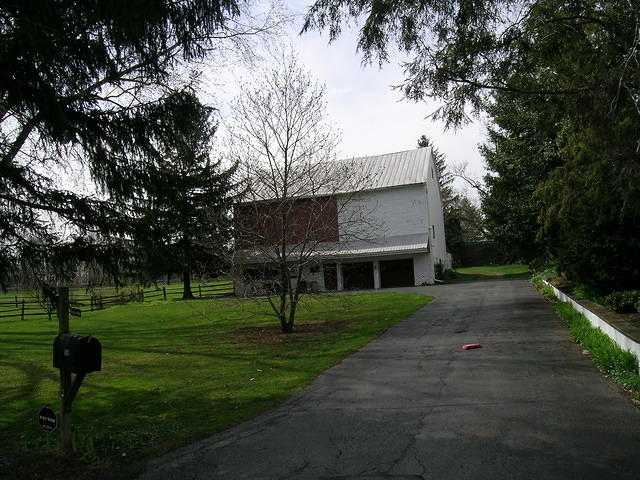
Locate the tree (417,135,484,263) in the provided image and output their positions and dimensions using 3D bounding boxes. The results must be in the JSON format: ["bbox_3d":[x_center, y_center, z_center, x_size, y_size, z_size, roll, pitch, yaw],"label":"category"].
[{"bbox_3d":[14.217,-4.811,60.577,8.600,15.372,8.600,-3,-4,0],"label":"tree"}]

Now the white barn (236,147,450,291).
[{"bbox_3d":[2.099,-1.443,44.063,15.365,10.958,10.998,-5,-5,19],"label":"white barn"}]

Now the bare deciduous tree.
[{"bbox_3d":[-0.492,-1.271,13.068,3.500,7.150,3.500,-3,-4,0],"label":"bare deciduous tree"}]

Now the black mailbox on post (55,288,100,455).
[{"bbox_3d":[-2.442,1.313,5.164,0.600,1.690,0.235,-6,-5,39],"label":"black mailbox on post"}]

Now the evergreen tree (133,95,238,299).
[{"bbox_3d":[-10.022,-3.355,38.576,7.700,15.369,7.700,-3,-4,0],"label":"evergreen tree"}]

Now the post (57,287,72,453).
[{"bbox_3d":[-2.532,1.276,5.141,0.100,1.625,0.100,-7,-5,37],"label":"post"}]

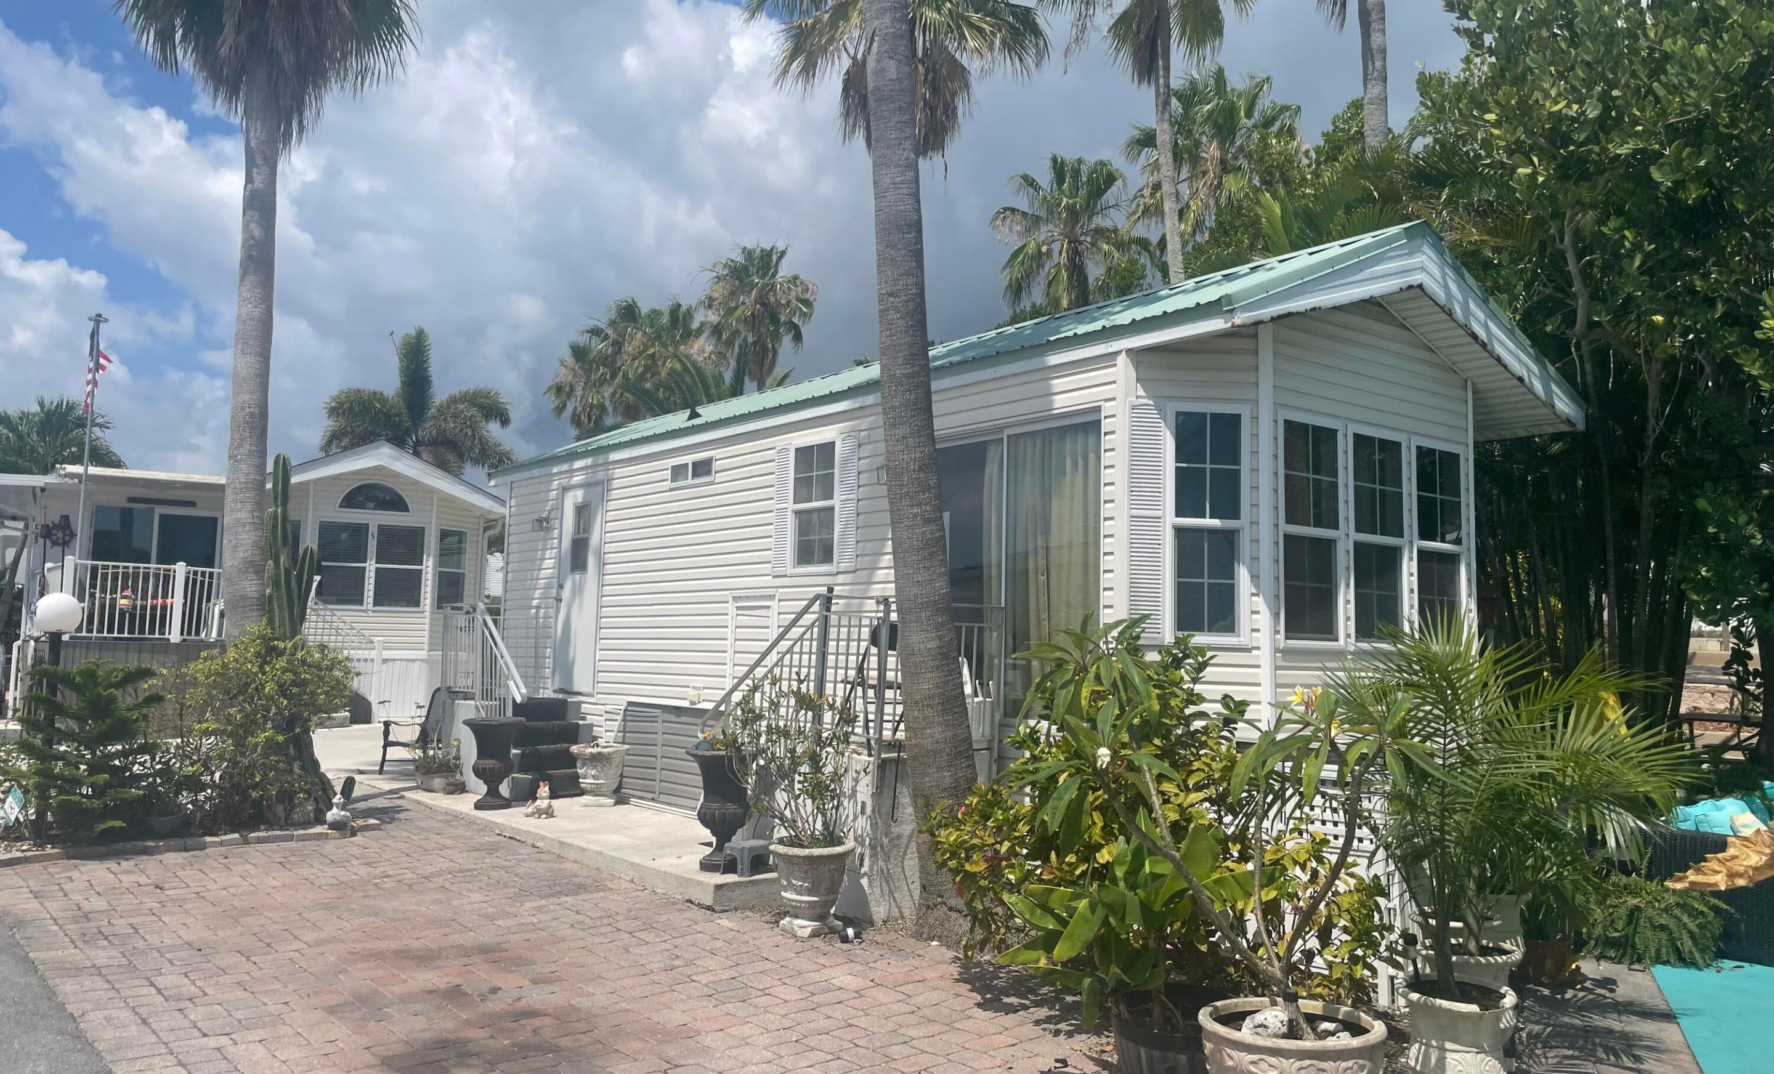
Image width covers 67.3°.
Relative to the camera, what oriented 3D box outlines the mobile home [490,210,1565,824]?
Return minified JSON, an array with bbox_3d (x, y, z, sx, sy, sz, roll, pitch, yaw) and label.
[{"bbox_3d":[0.210,0.375,11.847,3.940,4.067,9.869,5,-6,-38],"label":"mobile home"}]

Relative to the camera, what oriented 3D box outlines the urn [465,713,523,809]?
[{"bbox_3d":[-3.252,1.856,11.000,0.480,0.760,0.480,3,-6,-16],"label":"urn"}]

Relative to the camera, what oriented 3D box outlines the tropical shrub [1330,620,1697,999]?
[{"bbox_3d":[2.020,0.808,4.400,1.150,1.180,1.100,-1,-6,25],"label":"tropical shrub"}]

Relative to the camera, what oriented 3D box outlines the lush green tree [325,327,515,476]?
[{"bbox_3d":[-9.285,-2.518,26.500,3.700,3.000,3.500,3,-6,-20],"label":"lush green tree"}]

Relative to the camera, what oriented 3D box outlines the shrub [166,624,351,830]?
[{"bbox_3d":[-4.612,1.375,9.850,1.270,1.480,1.200,4,-6,-25],"label":"shrub"}]

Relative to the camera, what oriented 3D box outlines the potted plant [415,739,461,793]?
[{"bbox_3d":[-4.109,2.089,12.200,0.410,0.480,0.400,3,-6,-18],"label":"potted plant"}]

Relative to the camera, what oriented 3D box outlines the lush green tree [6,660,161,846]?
[{"bbox_3d":[-5.590,1.467,9.300,1.000,1.260,1.000,5,-7,-30],"label":"lush green tree"}]

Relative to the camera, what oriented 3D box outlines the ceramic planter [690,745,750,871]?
[{"bbox_3d":[-0.982,1.616,8.034,0.441,0.751,0.441,2,-5,-7],"label":"ceramic planter"}]

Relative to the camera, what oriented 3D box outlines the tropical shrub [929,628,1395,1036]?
[{"bbox_3d":[1.103,1.153,5.371,1.800,1.589,1.300,0,-5,11],"label":"tropical shrub"}]

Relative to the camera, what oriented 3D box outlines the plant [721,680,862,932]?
[{"bbox_3d":[-0.507,1.400,7.073,0.745,1.331,0.700,1,-5,-4],"label":"plant"}]

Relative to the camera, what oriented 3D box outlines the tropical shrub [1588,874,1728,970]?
[{"bbox_3d":[3.895,1.912,6.753,0.708,0.408,0.650,-2,-6,30],"label":"tropical shrub"}]

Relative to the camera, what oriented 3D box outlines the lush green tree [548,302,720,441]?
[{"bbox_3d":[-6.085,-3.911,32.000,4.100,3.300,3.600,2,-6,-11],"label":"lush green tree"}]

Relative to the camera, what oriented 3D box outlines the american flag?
[{"bbox_3d":[-9.469,-1.991,16.000,0.360,1.050,0.300,5,-7,-31],"label":"american flag"}]

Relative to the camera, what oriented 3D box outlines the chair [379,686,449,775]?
[{"bbox_3d":[-4.723,1.926,13.518,0.600,0.930,0.660,-3,-6,38],"label":"chair"}]

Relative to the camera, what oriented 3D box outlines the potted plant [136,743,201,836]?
[{"bbox_3d":[-5.108,1.799,9.502,0.453,0.664,0.450,4,-6,-28],"label":"potted plant"}]

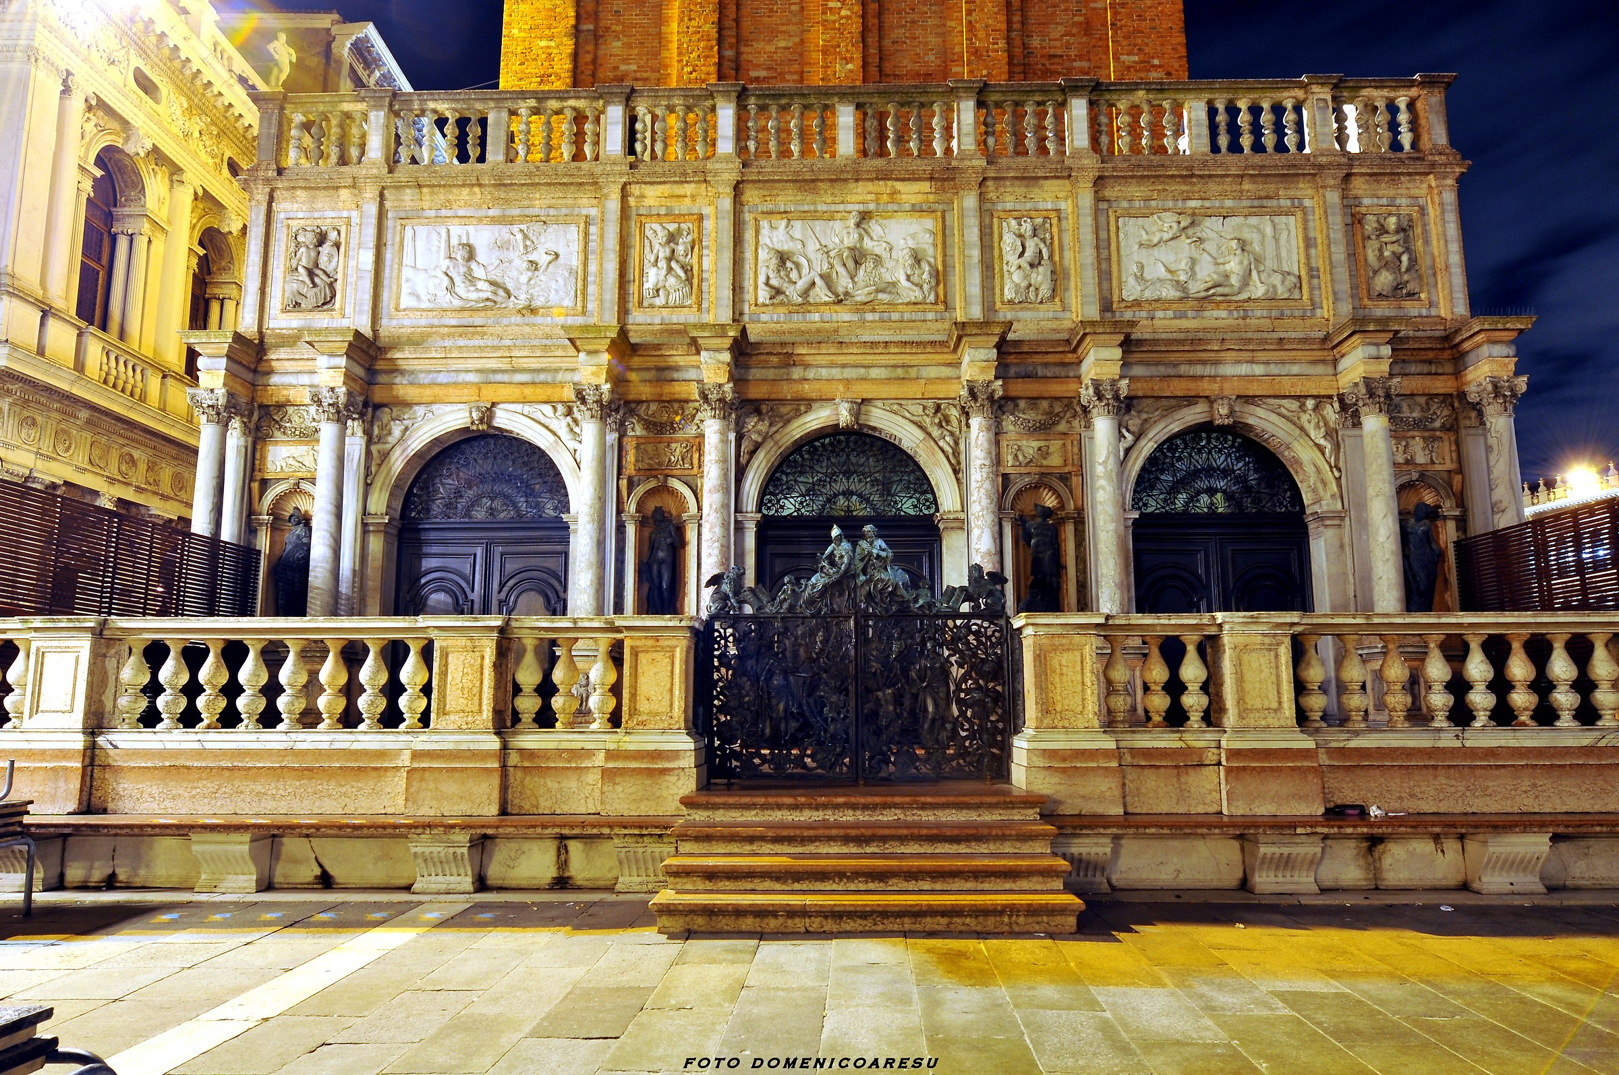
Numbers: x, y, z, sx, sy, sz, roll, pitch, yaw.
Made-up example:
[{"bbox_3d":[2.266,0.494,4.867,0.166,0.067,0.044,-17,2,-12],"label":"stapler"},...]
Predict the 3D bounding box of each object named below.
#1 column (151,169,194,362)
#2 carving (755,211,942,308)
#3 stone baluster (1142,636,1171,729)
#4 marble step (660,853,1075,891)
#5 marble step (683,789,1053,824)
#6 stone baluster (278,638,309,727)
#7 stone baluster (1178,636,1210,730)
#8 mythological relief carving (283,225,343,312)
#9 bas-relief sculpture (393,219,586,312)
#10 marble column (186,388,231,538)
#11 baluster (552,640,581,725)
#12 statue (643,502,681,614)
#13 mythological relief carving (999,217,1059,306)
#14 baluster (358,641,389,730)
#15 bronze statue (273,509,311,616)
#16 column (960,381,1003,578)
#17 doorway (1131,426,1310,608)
[{"bbox_3d":[-14.196,-6.026,24.163,0.660,4.470,0.660,0,-9,-1],"label":"column"},{"bbox_3d":[0.469,-3.387,13.198,2.280,1.248,0.160,0,-9,2],"label":"carving"},{"bbox_3d":[2.484,1.038,7.725,0.220,0.660,0.220,0,-9,2],"label":"stone baluster"},{"bbox_3d":[0.322,1.949,6.269,2.310,0.153,0.416,0,-9,2],"label":"marble step"},{"bbox_3d":[0.379,1.944,7.823,2.582,0.174,0.500,0,-9,1],"label":"marble step"},{"bbox_3d":[-4.140,1.177,8.646,0.222,0.718,0.222,0,-9,1],"label":"stone baluster"},{"bbox_3d":[2.824,1.057,7.917,0.216,0.672,0.216,0,-9,1],"label":"stone baluster"},{"bbox_3d":[-6.127,-3.323,13.375,0.737,1.134,0.160,0,-9,2],"label":"mythological relief carving"},{"bbox_3d":[-3.936,-3.344,13.354,2.344,1.271,0.140,0,-9,1],"label":"bas-relief sculpture"},{"bbox_3d":[-7.261,-0.221,12.964,0.460,3.152,0.460,0,-9,1],"label":"marble column"},{"bbox_3d":[-1.704,1.019,7.552,0.194,0.628,0.194,0,-9,1],"label":"baluster"},{"bbox_3d":[-1.811,0.330,13.221,0.481,1.470,0.400,0,-9,1],"label":"statue"},{"bbox_3d":[2.811,-3.552,13.839,0.683,1.218,0.160,0,-9,1],"label":"mythological relief carving"},{"bbox_3d":[-3.501,1.174,8.634,0.222,0.718,0.222,0,-9,1],"label":"baluster"},{"bbox_3d":[-6.149,0.371,12.866,0.503,1.445,0.420,0,-9,1],"label":"bronze statue"},{"bbox_3d":[1.977,-0.257,12.149,0.480,2.996,0.480,0,-9,1],"label":"column"},{"bbox_3d":[5.248,0.639,13.650,2.385,4.132,0.500,0,-9,1],"label":"doorway"}]

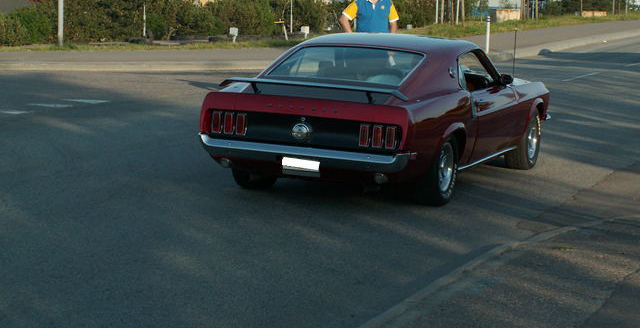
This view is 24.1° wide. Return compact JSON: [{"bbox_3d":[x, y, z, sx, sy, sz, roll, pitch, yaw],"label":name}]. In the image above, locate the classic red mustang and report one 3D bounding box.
[{"bbox_3d":[0.743,-0.487,13.364,1.830,1.280,4.760,5,7,22],"label":"classic red mustang"}]

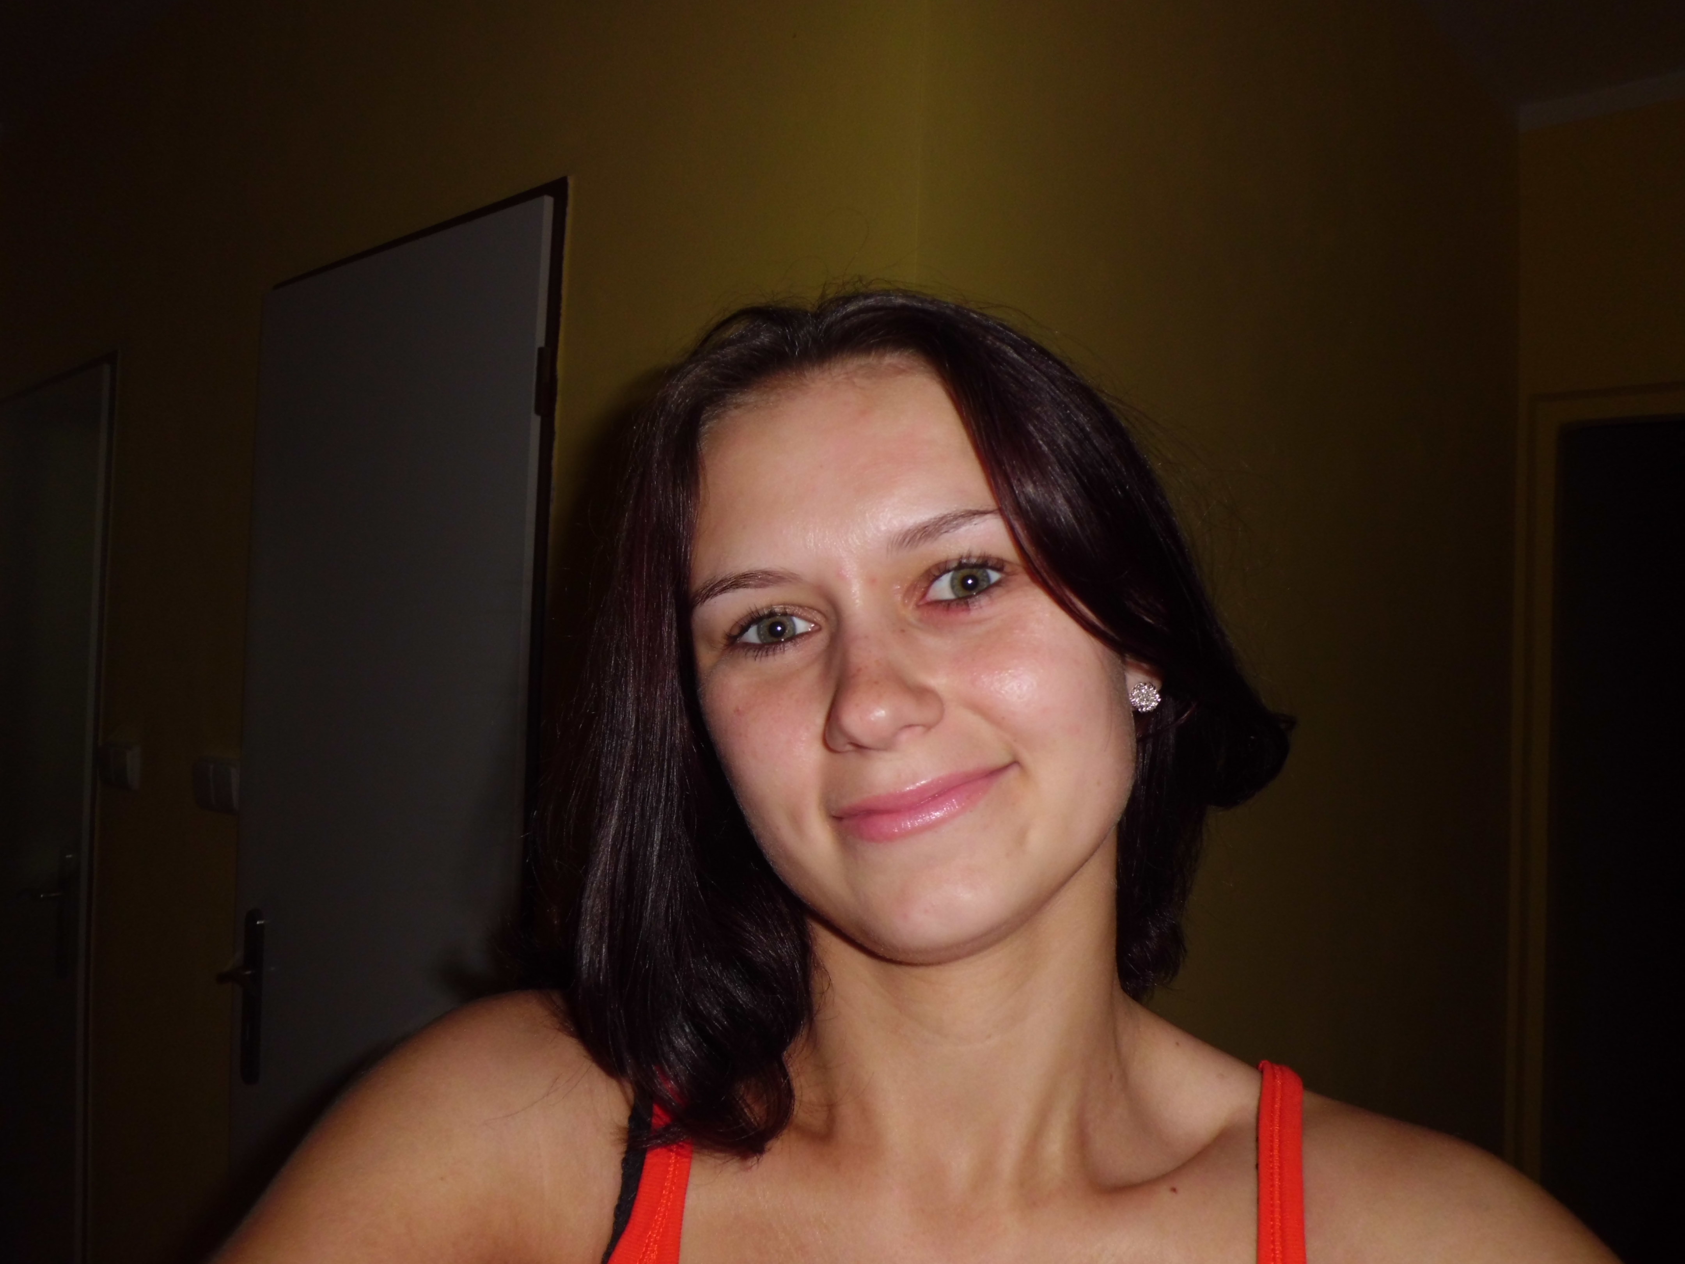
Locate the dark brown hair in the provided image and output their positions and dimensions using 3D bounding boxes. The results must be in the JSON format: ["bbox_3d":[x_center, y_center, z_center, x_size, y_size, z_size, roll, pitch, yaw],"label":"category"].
[{"bbox_3d":[0.018,0.024,0.487,0.270,0.295,0.220,-14,-6,9],"label":"dark brown hair"}]

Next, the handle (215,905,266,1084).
[{"bbox_3d":[-0.800,0.506,1.710,0.130,0.245,0.053,1,-2,41],"label":"handle"}]

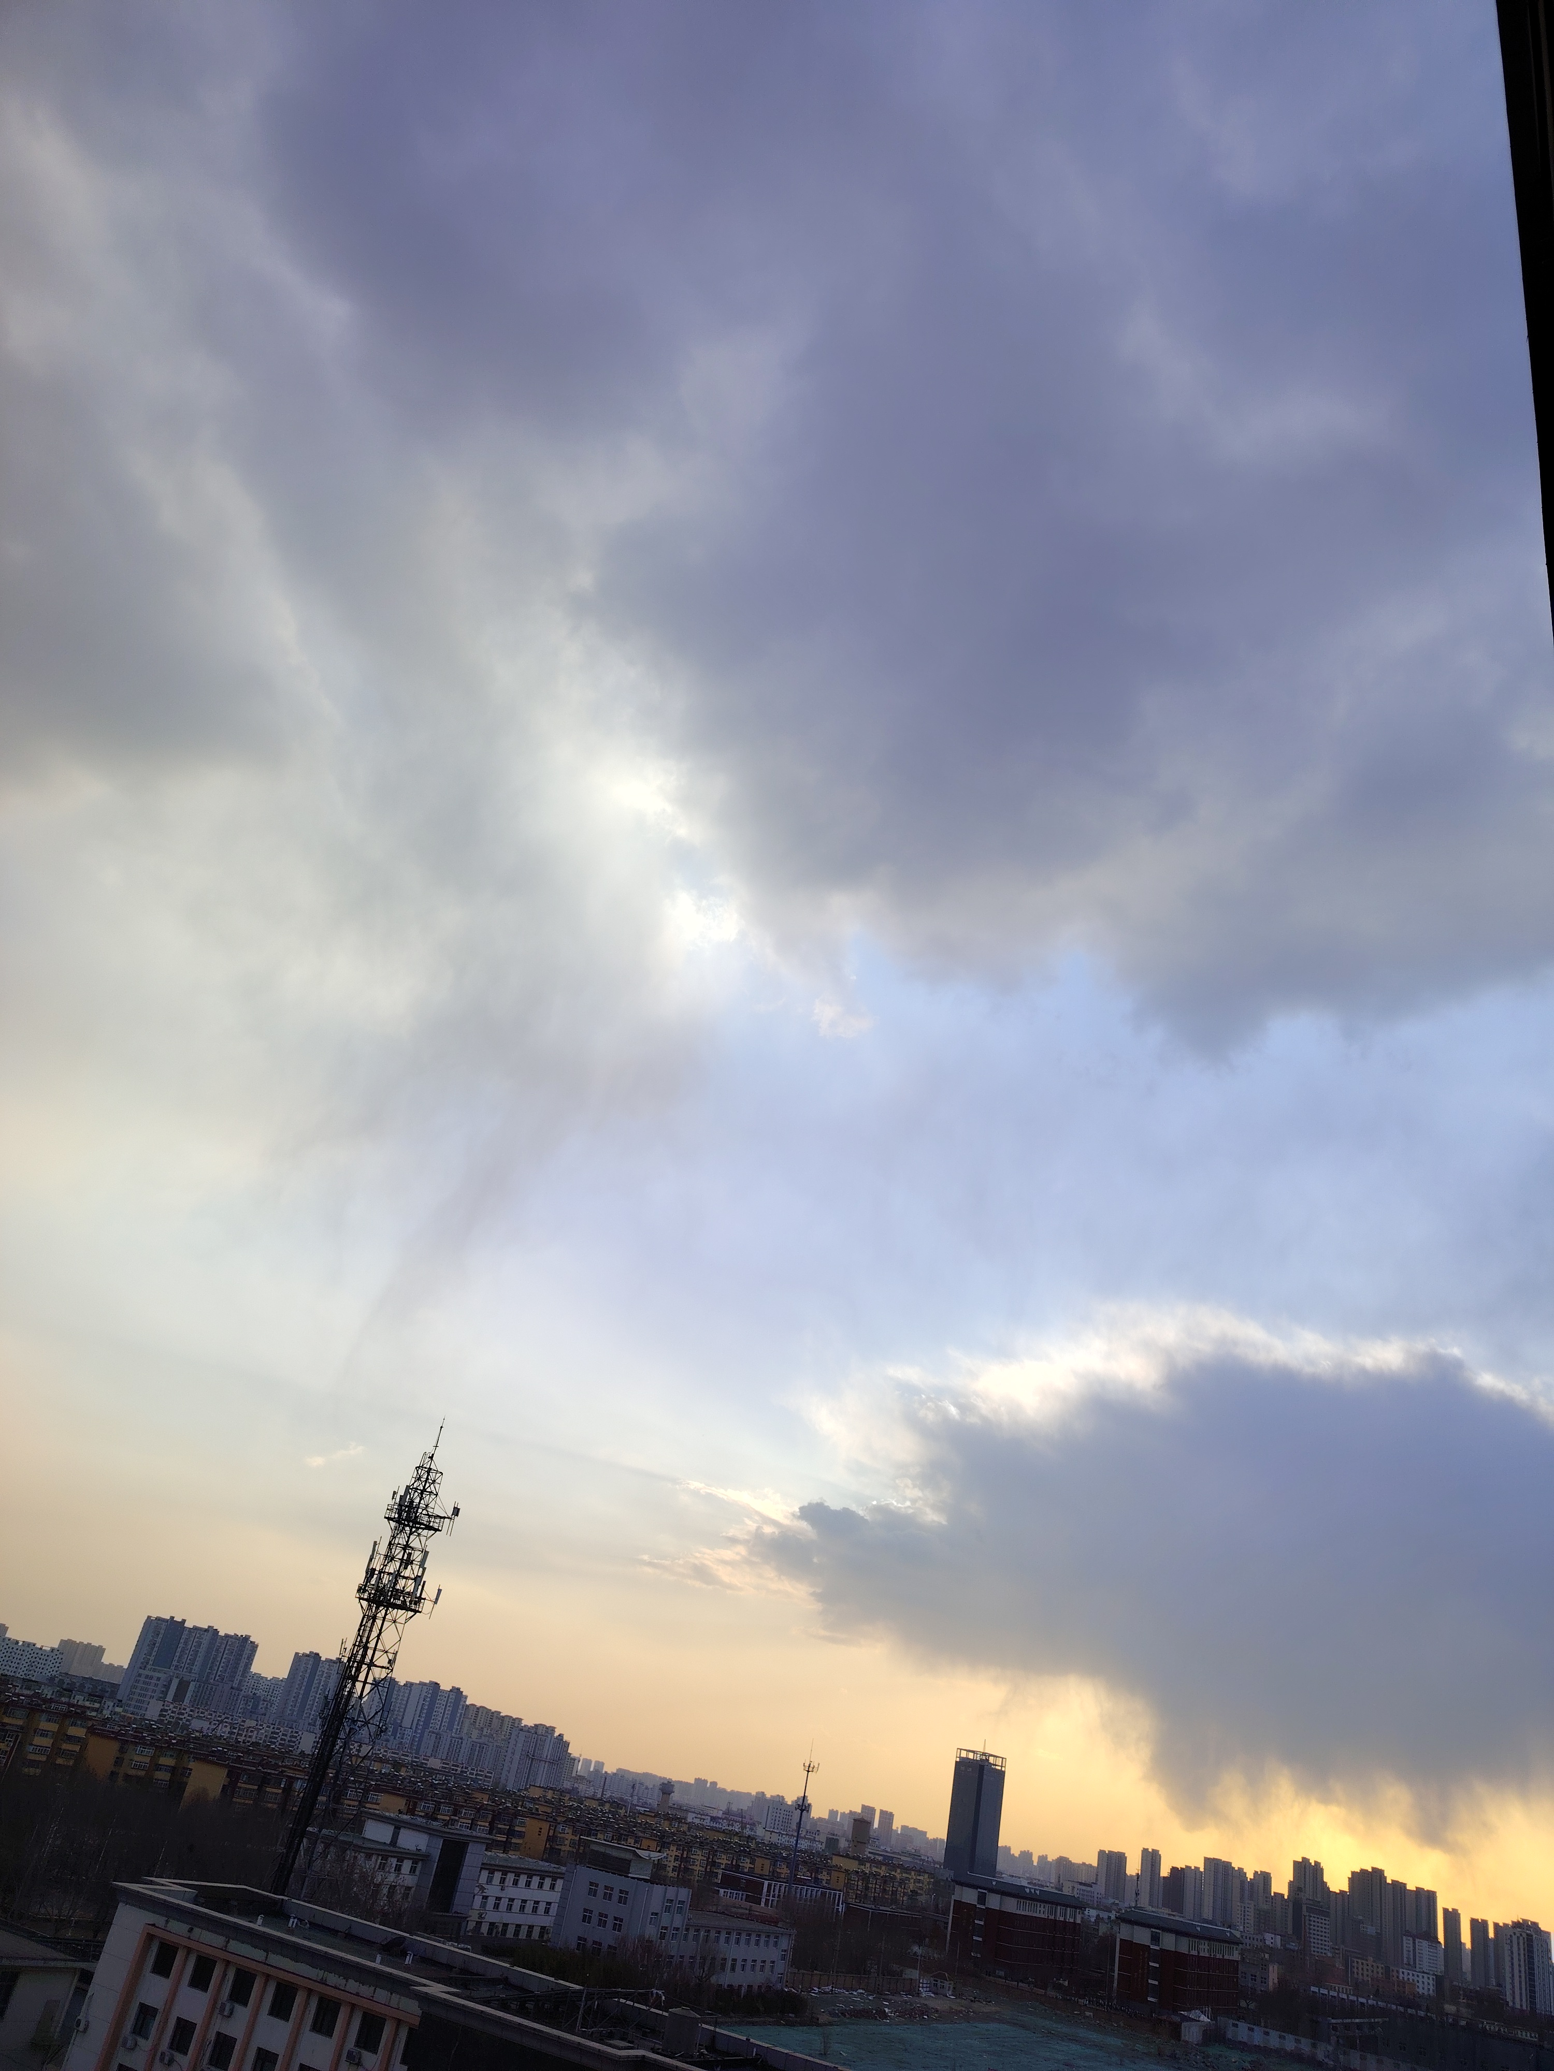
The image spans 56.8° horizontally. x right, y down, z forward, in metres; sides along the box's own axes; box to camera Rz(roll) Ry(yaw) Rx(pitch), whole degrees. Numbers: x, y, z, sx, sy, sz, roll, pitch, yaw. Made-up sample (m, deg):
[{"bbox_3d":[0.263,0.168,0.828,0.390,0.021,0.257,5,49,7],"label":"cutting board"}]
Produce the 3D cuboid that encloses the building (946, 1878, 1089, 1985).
[{"bbox_3d":[66.040,247.610,396.180,13.970,21.200,66.940,-6,-34,29],"label":"building"}]

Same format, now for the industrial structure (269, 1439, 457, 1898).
[{"bbox_3d":[-38.130,61.040,131.810,6.000,50.020,6.000,-6,-34,29],"label":"industrial structure"}]

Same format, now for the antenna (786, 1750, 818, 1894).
[{"bbox_3d":[3.870,166.440,293.070,3.600,39.530,3.600,-6,-34,29],"label":"antenna"}]

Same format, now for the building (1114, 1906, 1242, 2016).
[{"bbox_3d":[106.230,244.850,376.610,13.970,21.200,66.120,-6,-34,29],"label":"building"}]

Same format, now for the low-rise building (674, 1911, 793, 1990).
[{"bbox_3d":[-11.440,138.750,217.460,13.000,10.300,33.210,-6,-34,29],"label":"low-rise building"}]

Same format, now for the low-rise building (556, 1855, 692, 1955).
[{"bbox_3d":[-22.180,125.890,203.160,15.080,14.200,10.570,-6,-34,29],"label":"low-rise building"}]

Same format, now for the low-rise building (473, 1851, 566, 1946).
[{"bbox_3d":[-46.130,137.930,230.510,13.000,11.500,23.960,-6,-34,29],"label":"low-rise building"}]

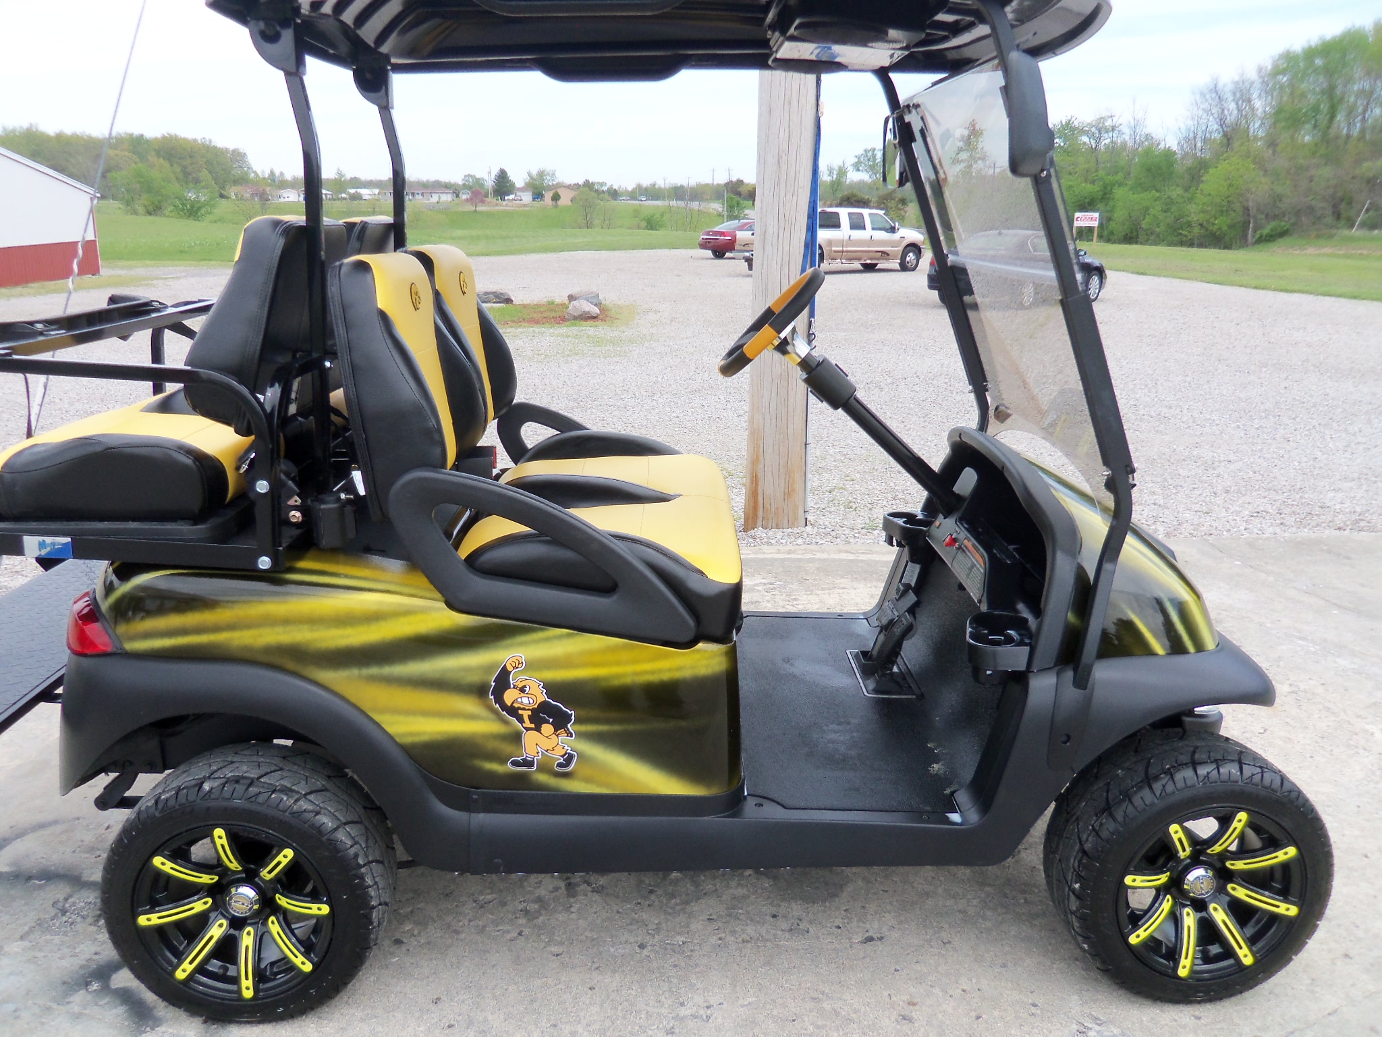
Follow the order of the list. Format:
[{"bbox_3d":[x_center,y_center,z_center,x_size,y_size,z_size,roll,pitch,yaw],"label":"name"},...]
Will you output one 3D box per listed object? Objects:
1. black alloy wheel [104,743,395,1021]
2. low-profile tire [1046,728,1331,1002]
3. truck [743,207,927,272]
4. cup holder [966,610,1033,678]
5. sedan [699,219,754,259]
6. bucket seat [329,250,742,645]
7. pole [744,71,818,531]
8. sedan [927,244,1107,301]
[{"bbox_3d":[-0.765,0.637,1.967,0.460,0.460,0.220,0,15,0],"label":"black alloy wheel"},{"bbox_3d":[0.888,0.625,2.018,0.460,0.460,0.220,-1,15,-4],"label":"low-profile tire"},{"bbox_3d":[4.408,-8.581,34.448,6.550,1.970,2.150,-11,18,-35],"label":"truck"},{"bbox_3d":[0.535,0.219,1.941,0.105,0.077,0.135,0,15,0],"label":"cup holder"},{"bbox_3d":[2.710,-11.325,45.411,5.050,1.490,1.850,-12,19,-38],"label":"sedan"},{"bbox_3d":[-0.247,-0.152,1.977,0.655,0.605,0.565,0,15,0],"label":"bucket seat"},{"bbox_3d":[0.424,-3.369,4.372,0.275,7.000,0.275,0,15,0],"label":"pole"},{"bbox_3d":[6.605,-5.033,22.299,1.830,1.450,4.780,14,20,43],"label":"sedan"}]

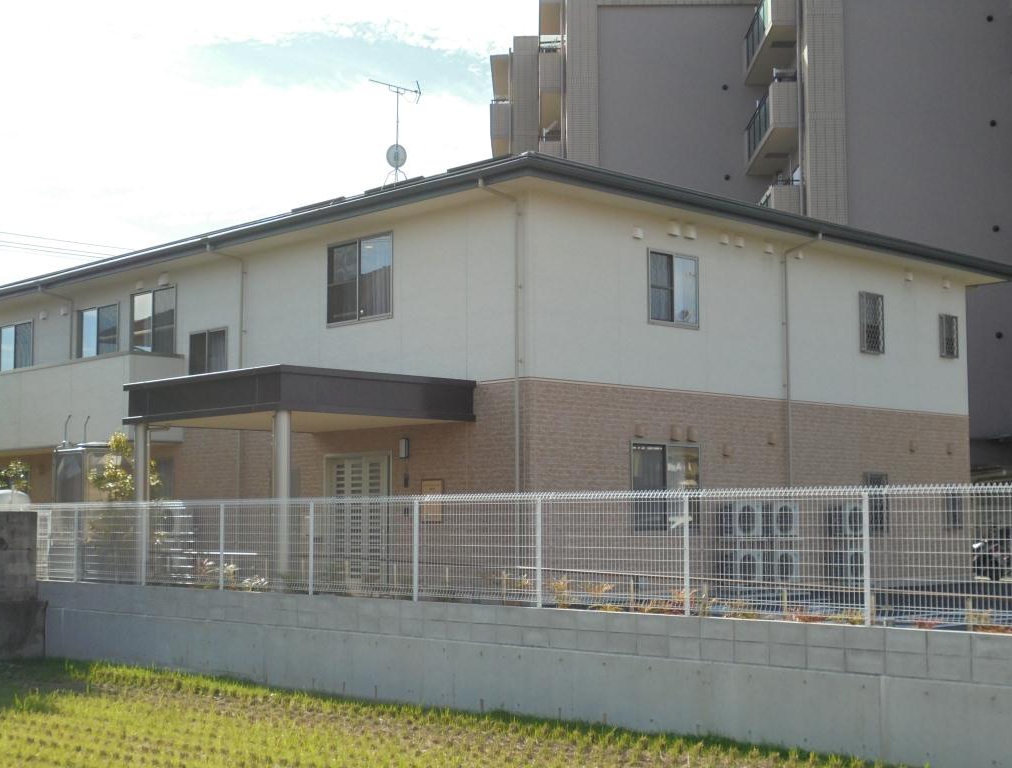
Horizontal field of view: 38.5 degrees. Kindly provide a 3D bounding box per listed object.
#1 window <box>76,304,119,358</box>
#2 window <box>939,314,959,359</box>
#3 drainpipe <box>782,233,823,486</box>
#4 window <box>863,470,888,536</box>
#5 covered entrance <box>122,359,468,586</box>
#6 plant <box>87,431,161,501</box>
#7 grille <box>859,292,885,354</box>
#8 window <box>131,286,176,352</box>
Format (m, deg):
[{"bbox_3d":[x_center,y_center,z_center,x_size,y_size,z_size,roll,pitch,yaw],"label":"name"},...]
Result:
[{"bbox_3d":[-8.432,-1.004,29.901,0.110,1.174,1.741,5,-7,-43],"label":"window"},{"bbox_3d":[8.534,-0.921,27.864,0.560,0.840,0.140,5,-7,-43],"label":"window"},{"bbox_3d":[5.079,0.442,24.586,0.100,6.056,0.783,5,-7,-43],"label":"drainpipe"},{"bbox_3d":[6.586,2.131,25.765,0.580,1.070,0.140,5,-7,-43],"label":"window"},{"bbox_3d":[-3.086,1.560,21.502,3.512,3.193,4.110,5,-7,-43],"label":"covered entrance"},{"bbox_3d":[-6.183,2.010,23.400,1.100,2.450,1.150,5,-7,-43],"label":"plant"},{"bbox_3d":[6.586,-1.101,26.067,0.600,1.100,0.140,5,-7,-43],"label":"grille"},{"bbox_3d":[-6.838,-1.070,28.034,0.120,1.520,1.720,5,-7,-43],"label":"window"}]

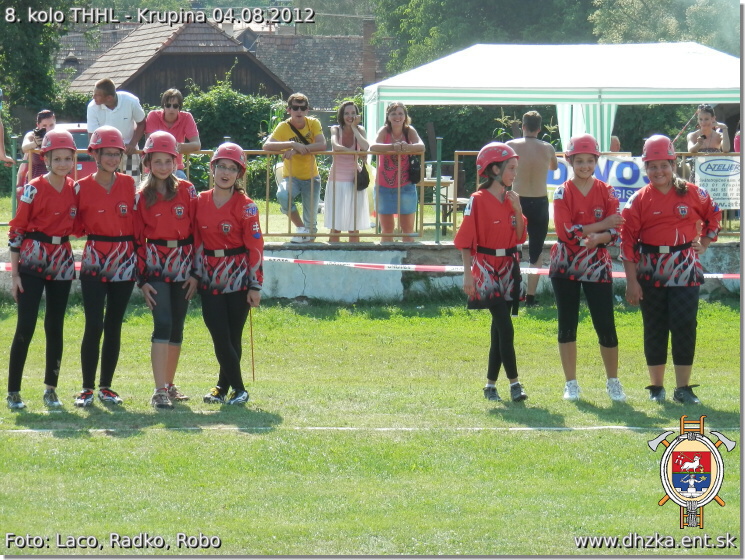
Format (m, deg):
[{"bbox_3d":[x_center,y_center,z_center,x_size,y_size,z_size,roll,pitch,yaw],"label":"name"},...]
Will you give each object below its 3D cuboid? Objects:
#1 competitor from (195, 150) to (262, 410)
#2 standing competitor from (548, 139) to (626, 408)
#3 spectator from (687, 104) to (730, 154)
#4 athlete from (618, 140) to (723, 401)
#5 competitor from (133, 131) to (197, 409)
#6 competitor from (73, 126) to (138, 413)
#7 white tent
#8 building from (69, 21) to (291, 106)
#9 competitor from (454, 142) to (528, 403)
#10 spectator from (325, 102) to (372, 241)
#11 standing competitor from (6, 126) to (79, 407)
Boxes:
[{"bbox_3d":[-0.901,-0.049,15.628,0.410,1.613,0.320,1,4,14],"label":"competitor"},{"bbox_3d":[1.338,-0.077,15.626,0.470,1.657,0.340,0,4,5],"label":"standing competitor"},{"bbox_3d":[3.318,-1.044,24.600,0.460,1.359,0.480,0,4,5],"label":"spectator"},{"bbox_3d":[1.813,-0.067,15.200,0.600,1.627,0.360,0,4,-5],"label":"athlete"},{"bbox_3d":[-1.243,-0.063,15.000,0.420,1.659,0.340,0,4,-3],"label":"competitor"},{"bbox_3d":[-1.608,-0.078,15.050,0.470,1.683,0.340,0,4,-7],"label":"competitor"},{"bbox_3d":[2.980,-2.008,35.143,6.050,2.626,3.050,0,4,-4],"label":"white tent"},{"bbox_3d":[-6.252,-6.116,81.777,6.100,5.059,6.400,-1,4,-21],"label":"building"},{"bbox_3d":[0.724,-0.049,15.200,0.420,1.566,0.360,-2,4,-30],"label":"competitor"},{"bbox_3d":[-0.255,-1.026,25.486,0.469,1.595,0.420,0,4,5],"label":"spectator"},{"bbox_3d":[-1.975,-0.060,15.000,0.450,1.665,0.360,-2,4,-27],"label":"standing competitor"}]

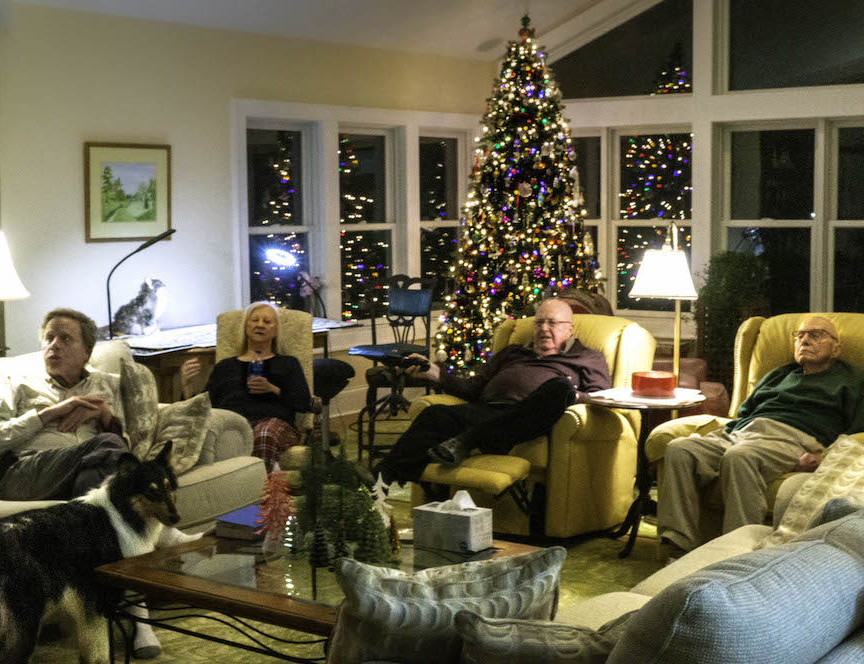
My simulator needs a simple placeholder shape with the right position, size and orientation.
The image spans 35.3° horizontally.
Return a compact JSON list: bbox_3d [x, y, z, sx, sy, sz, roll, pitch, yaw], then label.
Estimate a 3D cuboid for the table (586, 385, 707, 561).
[{"bbox_3d":[0.954,0.632,6.094,0.545,0.665,0.545,0,6,0],"label":"table"}]

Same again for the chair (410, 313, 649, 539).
[{"bbox_3d":[0.428,0.430,6.556,0.880,0.980,1.280,4,7,37],"label":"chair"}]

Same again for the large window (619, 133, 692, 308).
[{"bbox_3d":[1.664,-0.813,10.156,0.700,1.360,0.080,4,8,40],"label":"large window"}]

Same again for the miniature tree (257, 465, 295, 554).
[{"bbox_3d":[-0.490,0.550,4.231,0.115,0.273,0.115,0,6,0],"label":"miniature tree"}]

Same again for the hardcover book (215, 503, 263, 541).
[{"bbox_3d":[-0.570,0.635,4.513,0.180,0.048,0.226,3,7,31],"label":"hardcover book"}]

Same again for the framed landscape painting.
[{"bbox_3d":[-1.819,-0.836,8.182,0.030,0.586,0.655,4,7,38],"label":"framed landscape painting"}]

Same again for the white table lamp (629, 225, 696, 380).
[{"bbox_3d":[1.164,0.164,6.852,0.360,1.446,0.370,3,7,30],"label":"white table lamp"}]

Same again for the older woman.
[{"bbox_3d":[-0.925,0.386,6.853,0.640,1.030,0.880,-1,6,-9],"label":"older woman"}]

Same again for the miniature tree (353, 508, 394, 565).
[{"bbox_3d":[-0.184,0.634,4.274,0.117,0.173,0.117,0,6,0],"label":"miniature tree"}]

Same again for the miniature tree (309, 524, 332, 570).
[{"bbox_3d":[-0.344,0.662,4.211,0.070,0.133,0.070,0,6,0],"label":"miniature tree"}]

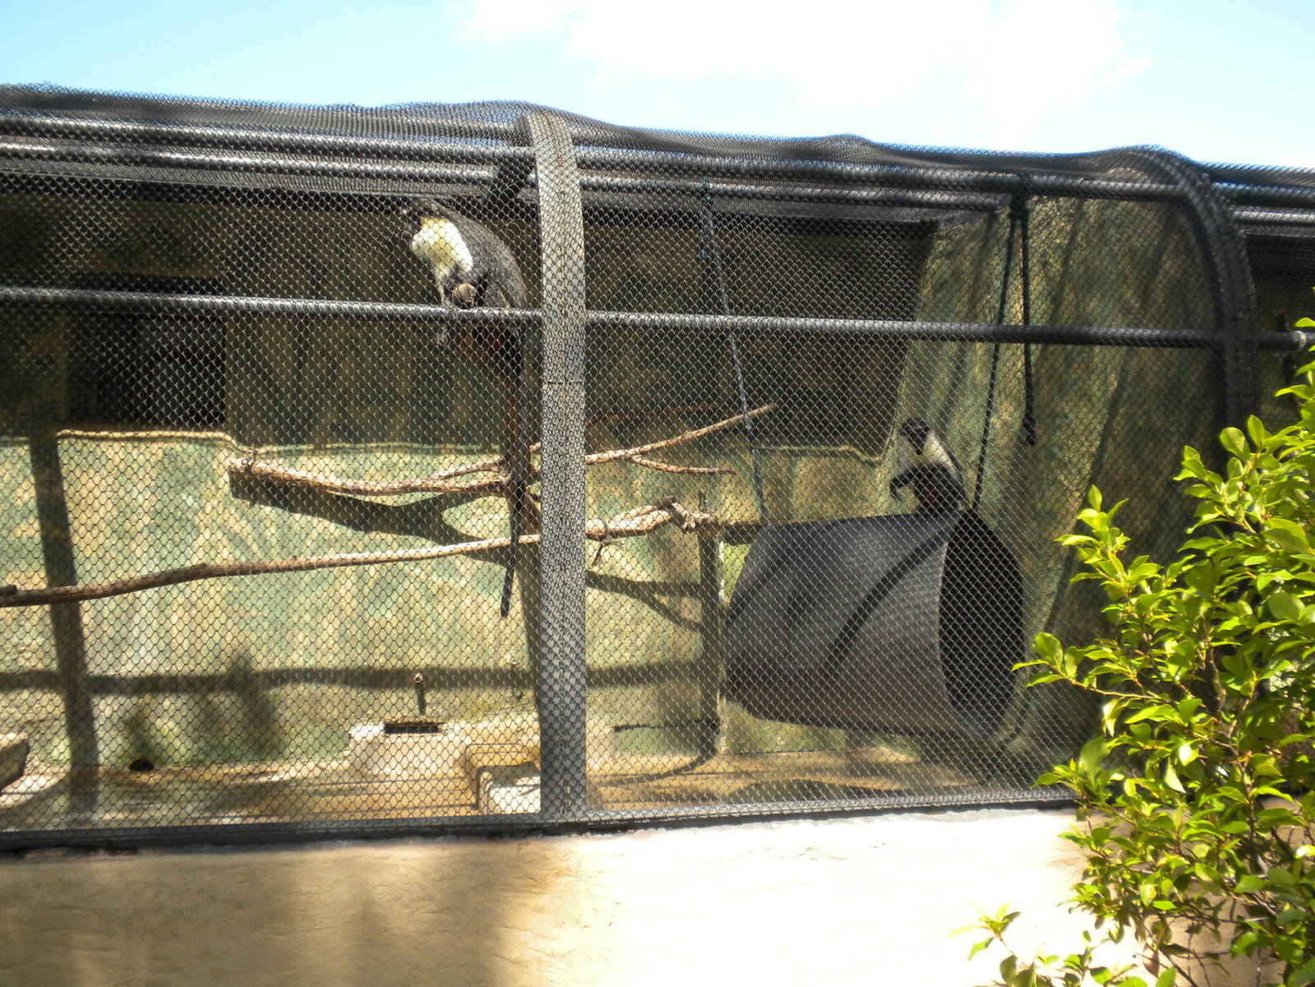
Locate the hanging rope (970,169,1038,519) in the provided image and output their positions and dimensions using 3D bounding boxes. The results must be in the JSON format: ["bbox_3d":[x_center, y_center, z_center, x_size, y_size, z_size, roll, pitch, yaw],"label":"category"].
[{"bbox_3d":[1.044,-0.452,4.250,0.170,1.010,0.140,-1,-6,0],"label":"hanging rope"}]

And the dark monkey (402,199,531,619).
[{"bbox_3d":[-0.525,-0.219,3.850,0.297,1.111,0.202,2,-6,-25],"label":"dark monkey"}]

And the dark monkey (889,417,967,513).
[{"bbox_3d":[0.893,-0.067,4.650,0.230,0.360,0.200,4,-8,-41],"label":"dark monkey"}]

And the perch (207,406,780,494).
[{"bbox_3d":[-0.489,-0.125,4.350,1.680,0.250,0.400,-2,-6,11],"label":"perch"}]

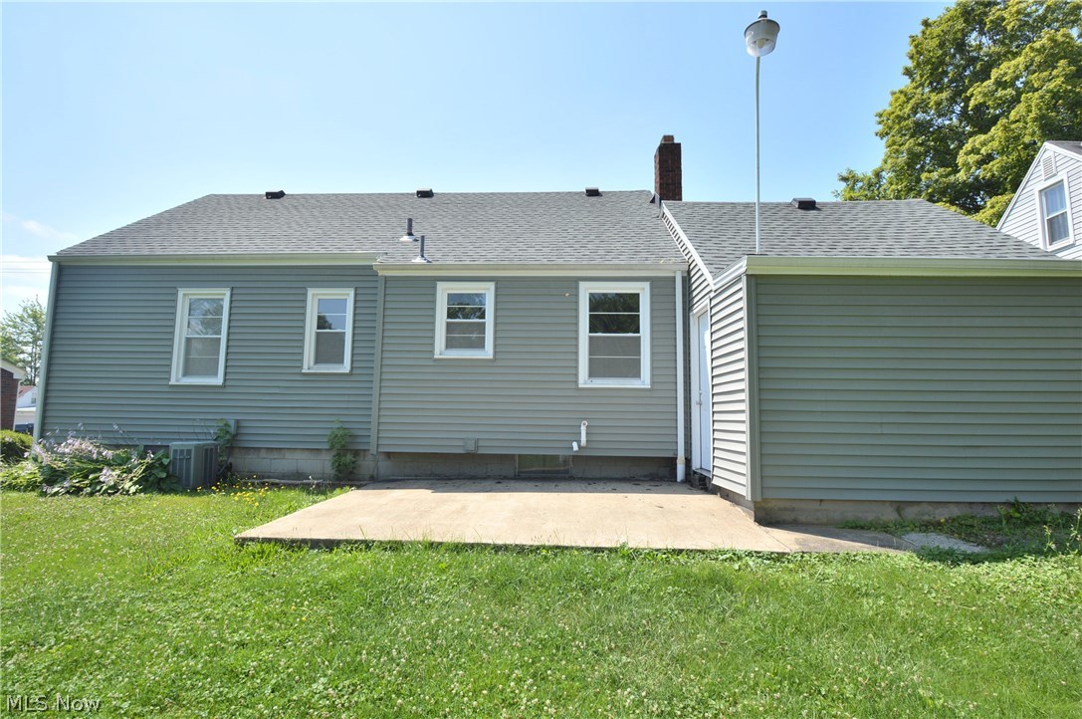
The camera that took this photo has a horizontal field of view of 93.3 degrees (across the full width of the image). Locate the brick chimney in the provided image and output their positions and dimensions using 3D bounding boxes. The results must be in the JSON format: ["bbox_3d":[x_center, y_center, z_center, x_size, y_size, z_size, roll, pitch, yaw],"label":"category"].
[{"bbox_3d":[2.363,-3.416,9.522,0.400,1.356,0.506,1,-6,3],"label":"brick chimney"}]

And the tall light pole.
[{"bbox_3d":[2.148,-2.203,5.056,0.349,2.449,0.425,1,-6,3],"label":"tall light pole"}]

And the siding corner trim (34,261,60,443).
[{"bbox_3d":[-7.660,-0.099,7.946,0.100,2.860,0.100,1,-5,3],"label":"siding corner trim"}]

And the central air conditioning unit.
[{"bbox_3d":[-4.877,1.482,7.156,0.455,0.607,0.466,1,-6,3],"label":"central air conditioning unit"}]

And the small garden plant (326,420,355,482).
[{"bbox_3d":[-2.928,1.350,7.452,0.354,0.911,0.293,1,-6,3],"label":"small garden plant"}]

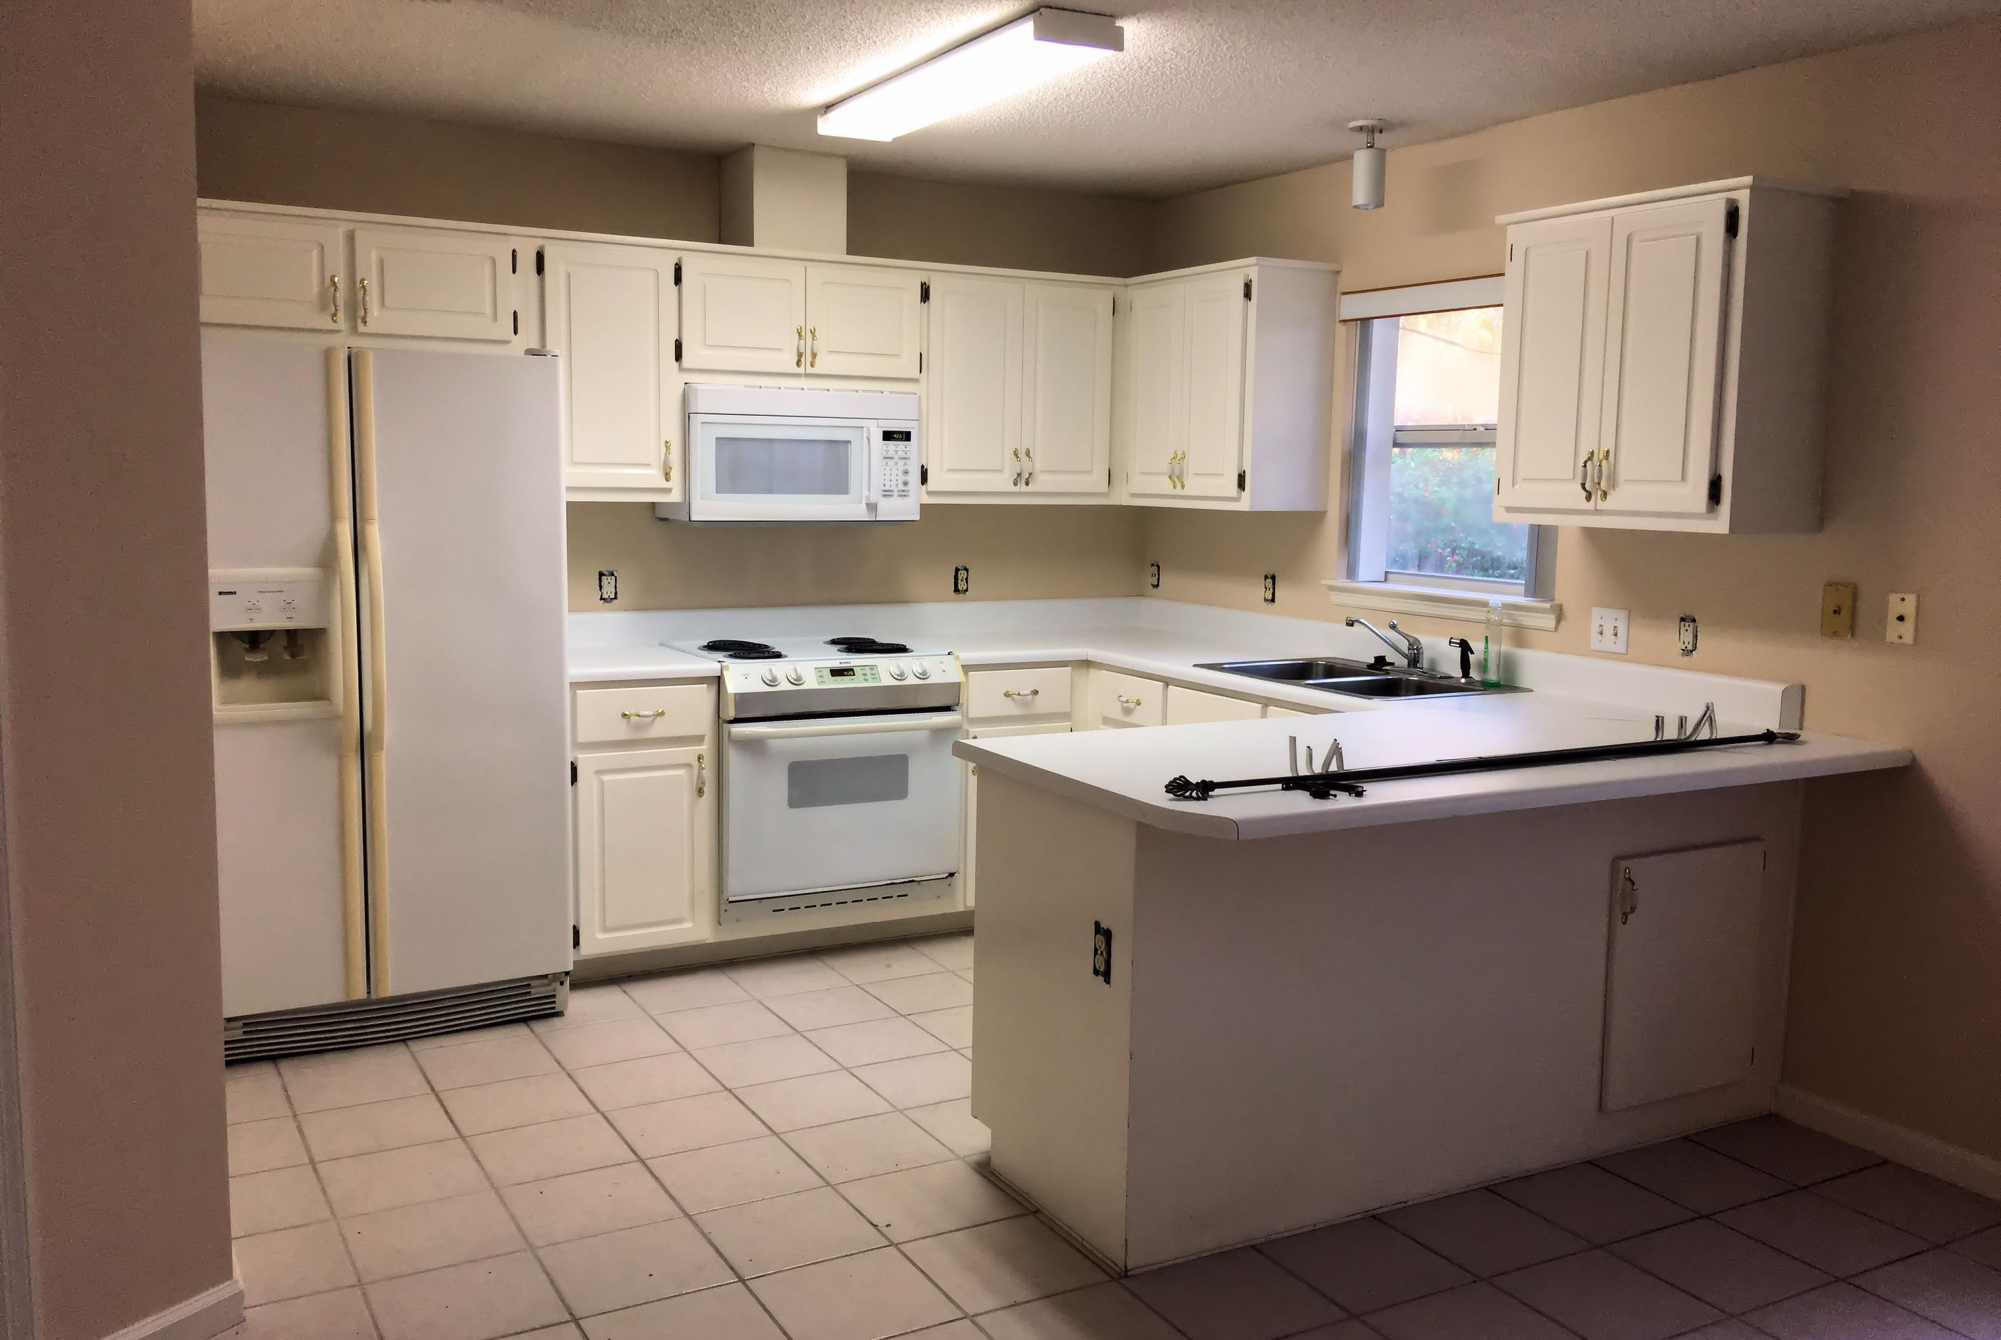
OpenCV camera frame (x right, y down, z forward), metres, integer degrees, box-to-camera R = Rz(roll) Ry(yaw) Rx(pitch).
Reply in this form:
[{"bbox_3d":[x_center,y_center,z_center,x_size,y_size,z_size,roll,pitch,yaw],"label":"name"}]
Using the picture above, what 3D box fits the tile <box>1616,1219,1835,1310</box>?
[{"bbox_3d":[1.368,1.135,3.194,0.298,0.012,0.298,-3,8,-29],"label":"tile"}]

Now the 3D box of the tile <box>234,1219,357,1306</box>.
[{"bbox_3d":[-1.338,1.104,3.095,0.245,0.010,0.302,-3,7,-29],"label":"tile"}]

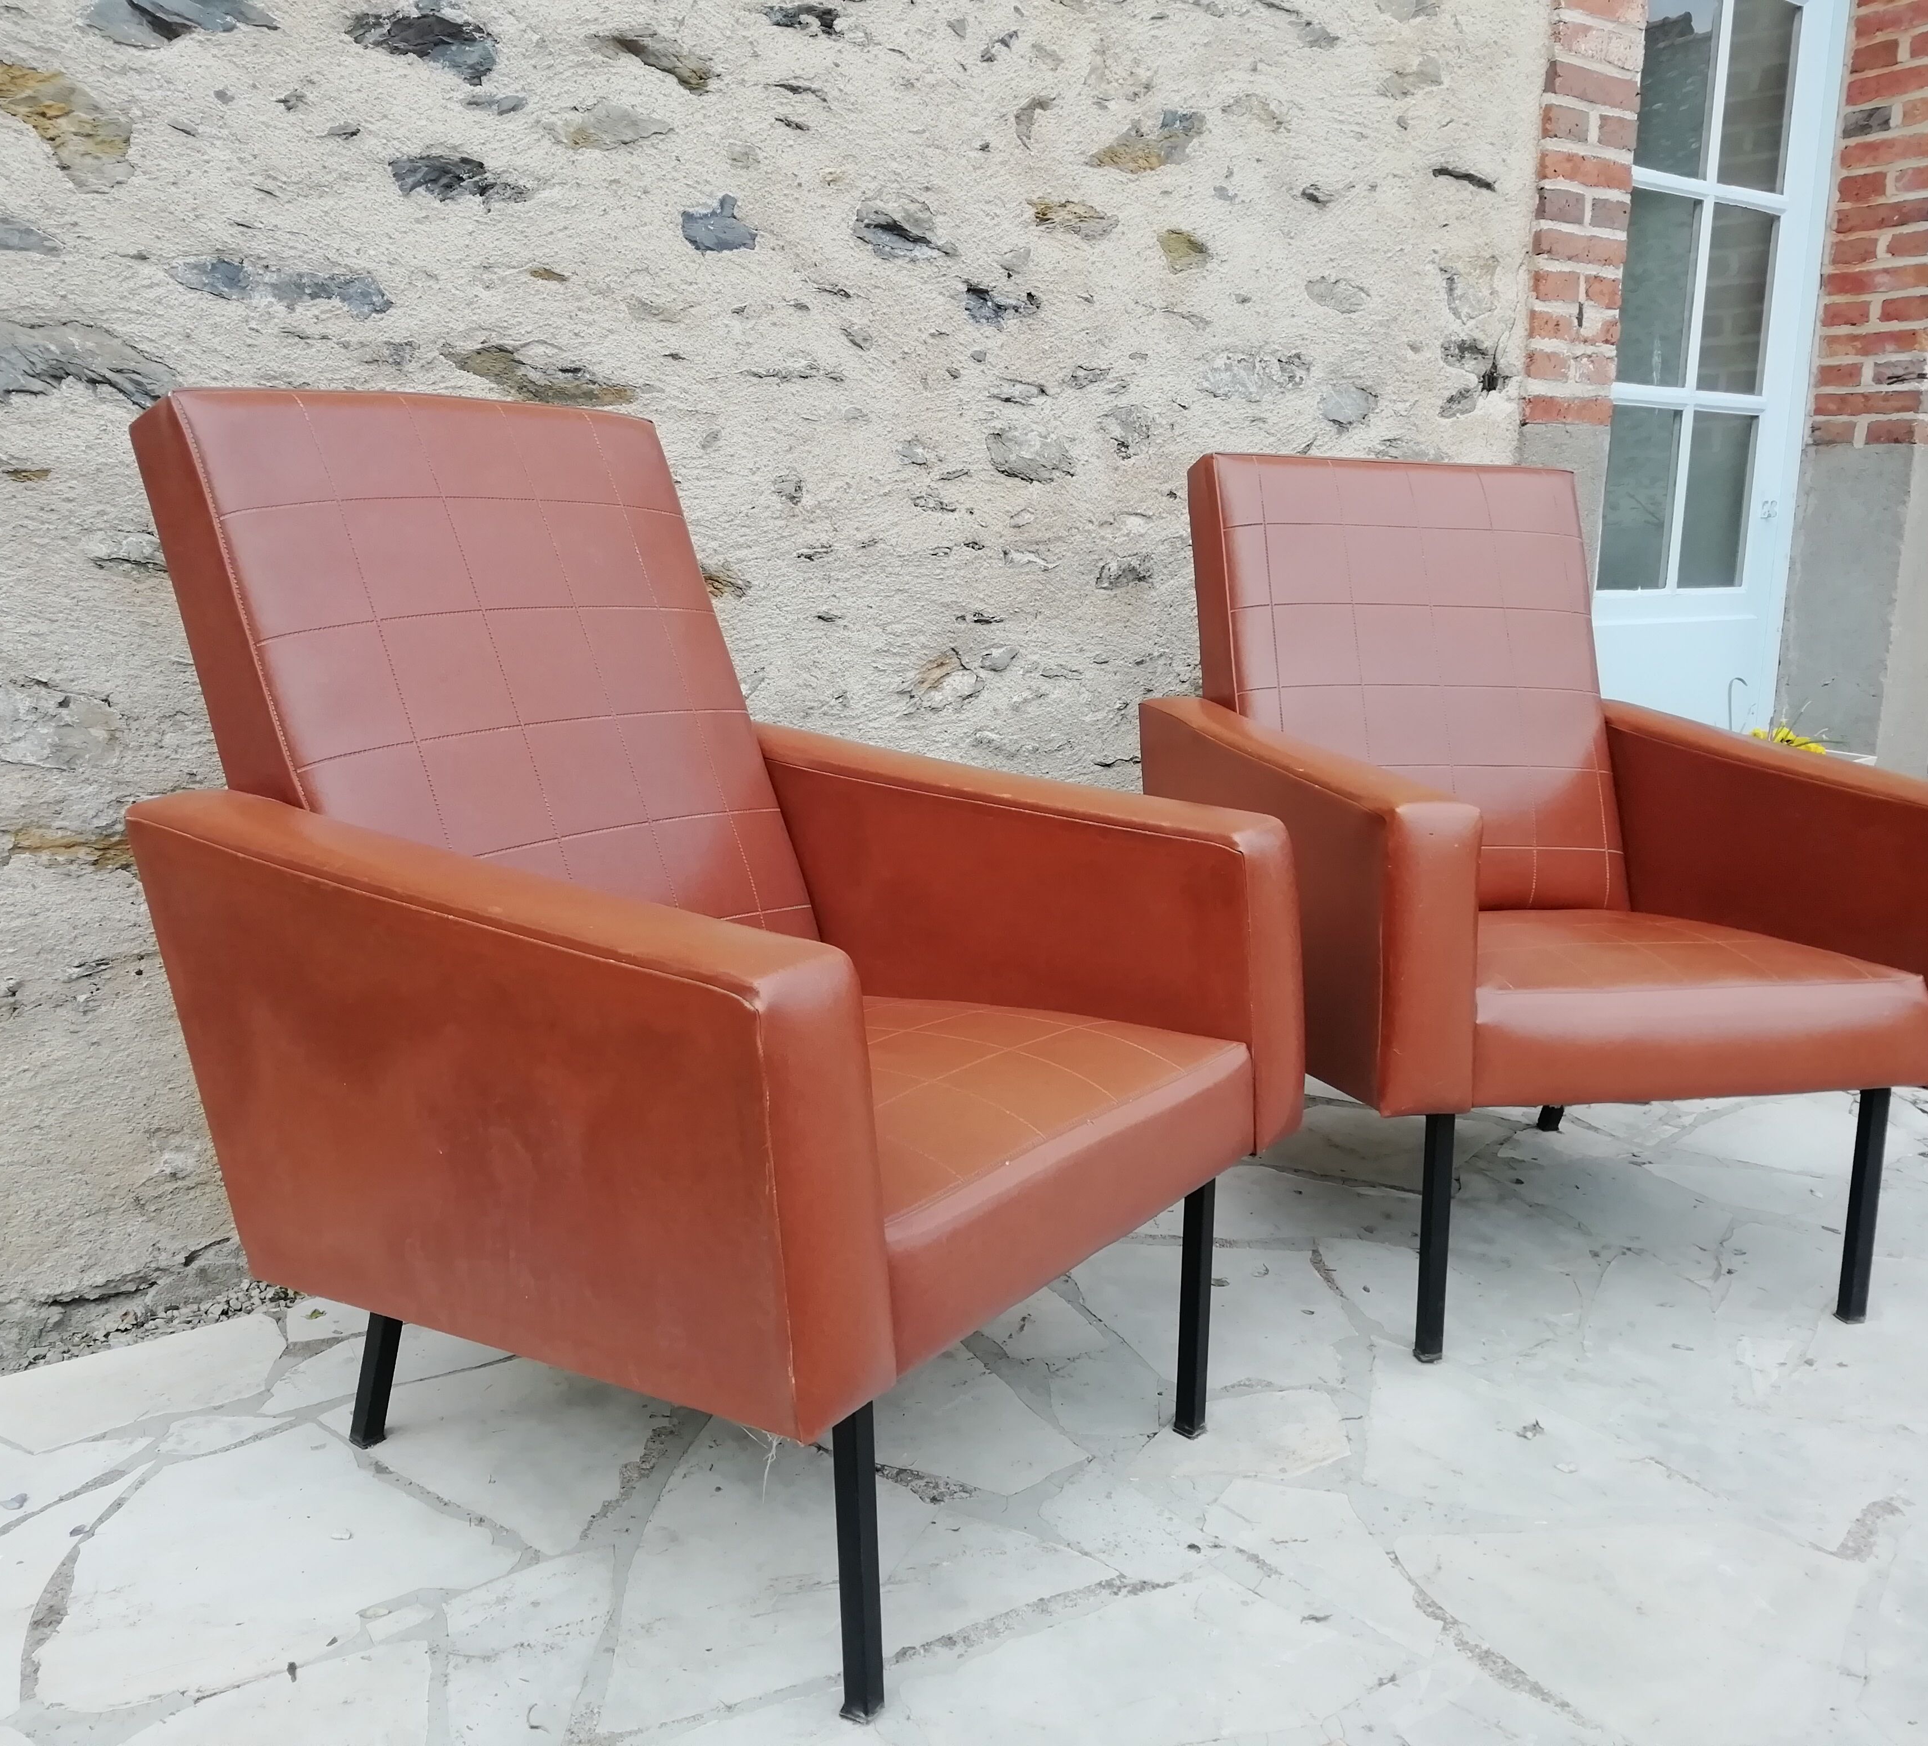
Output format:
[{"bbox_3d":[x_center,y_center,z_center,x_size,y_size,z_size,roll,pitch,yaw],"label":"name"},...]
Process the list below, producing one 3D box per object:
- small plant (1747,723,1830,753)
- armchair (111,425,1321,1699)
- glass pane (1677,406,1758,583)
[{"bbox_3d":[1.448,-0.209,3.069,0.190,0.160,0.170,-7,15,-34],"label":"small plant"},{"bbox_3d":[-0.210,0.058,1.473,0.790,0.865,0.690,10,15,34],"label":"armchair"},{"bbox_3d":[1.478,-0.729,3.424,0.220,0.335,0.020,-7,15,-34],"label":"glass pane"}]

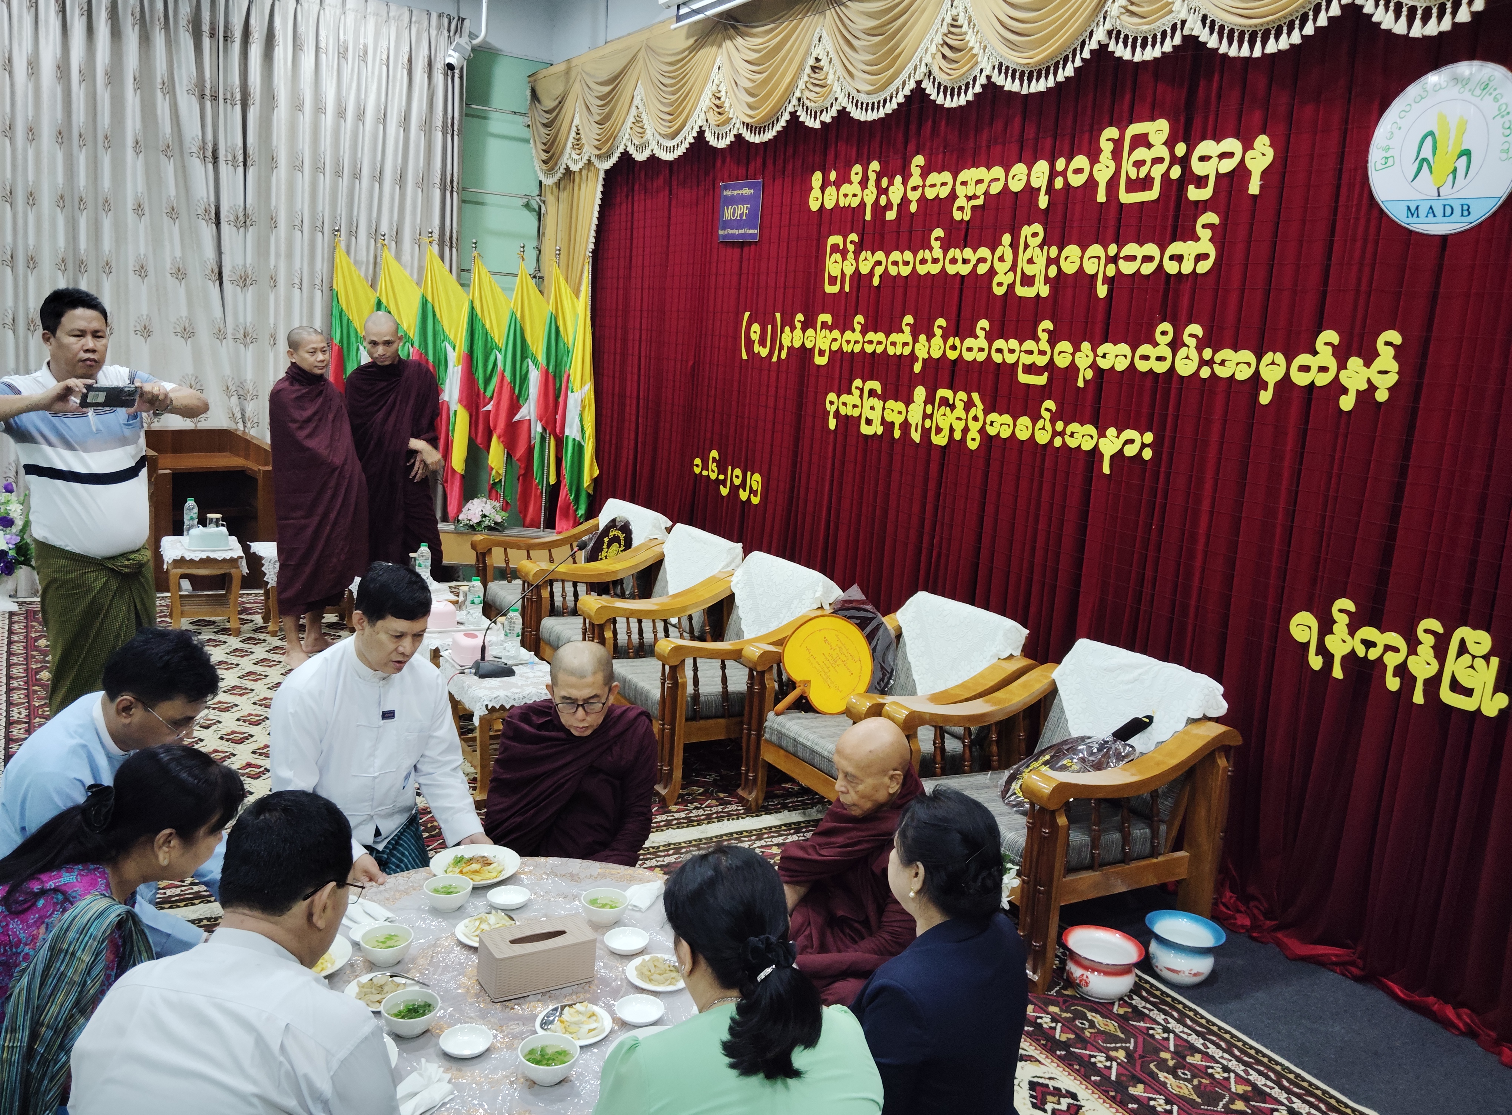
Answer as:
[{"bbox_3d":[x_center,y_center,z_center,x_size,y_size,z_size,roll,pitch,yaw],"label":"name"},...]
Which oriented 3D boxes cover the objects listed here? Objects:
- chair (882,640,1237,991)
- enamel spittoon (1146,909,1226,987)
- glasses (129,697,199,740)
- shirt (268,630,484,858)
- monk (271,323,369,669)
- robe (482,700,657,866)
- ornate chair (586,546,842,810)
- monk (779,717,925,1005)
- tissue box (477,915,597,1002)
[{"bbox_3d":[0.877,0.707,3.717,0.755,0.810,0.775,-2,11,-31],"label":"chair"},{"bbox_3d":[1.219,1.126,3.481,0.219,0.142,0.219,4,10,-1],"label":"enamel spittoon"},{"bbox_3d":[-1.200,0.305,2.490,0.140,0.045,0.140,43,9,-9],"label":"glasses"},{"bbox_3d":[-0.952,0.453,3.060,0.480,0.560,0.400,-3,12,-37],"label":"shirt"},{"bbox_3d":[-2.151,-0.302,5.990,0.480,1.620,0.380,-4,13,-40],"label":"monk"},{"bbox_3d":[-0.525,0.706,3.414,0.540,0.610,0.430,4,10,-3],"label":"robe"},{"bbox_3d":[-0.169,0.433,4.853,0.755,0.810,0.775,-2,11,-31],"label":"ornate chair"},{"bbox_3d":[0.228,0.784,2.977,0.560,0.800,0.580,-2,11,-31],"label":"monk"},{"bbox_3d":[-0.462,0.852,2.603,0.224,0.100,0.106,-2,12,-31],"label":"tissue box"}]

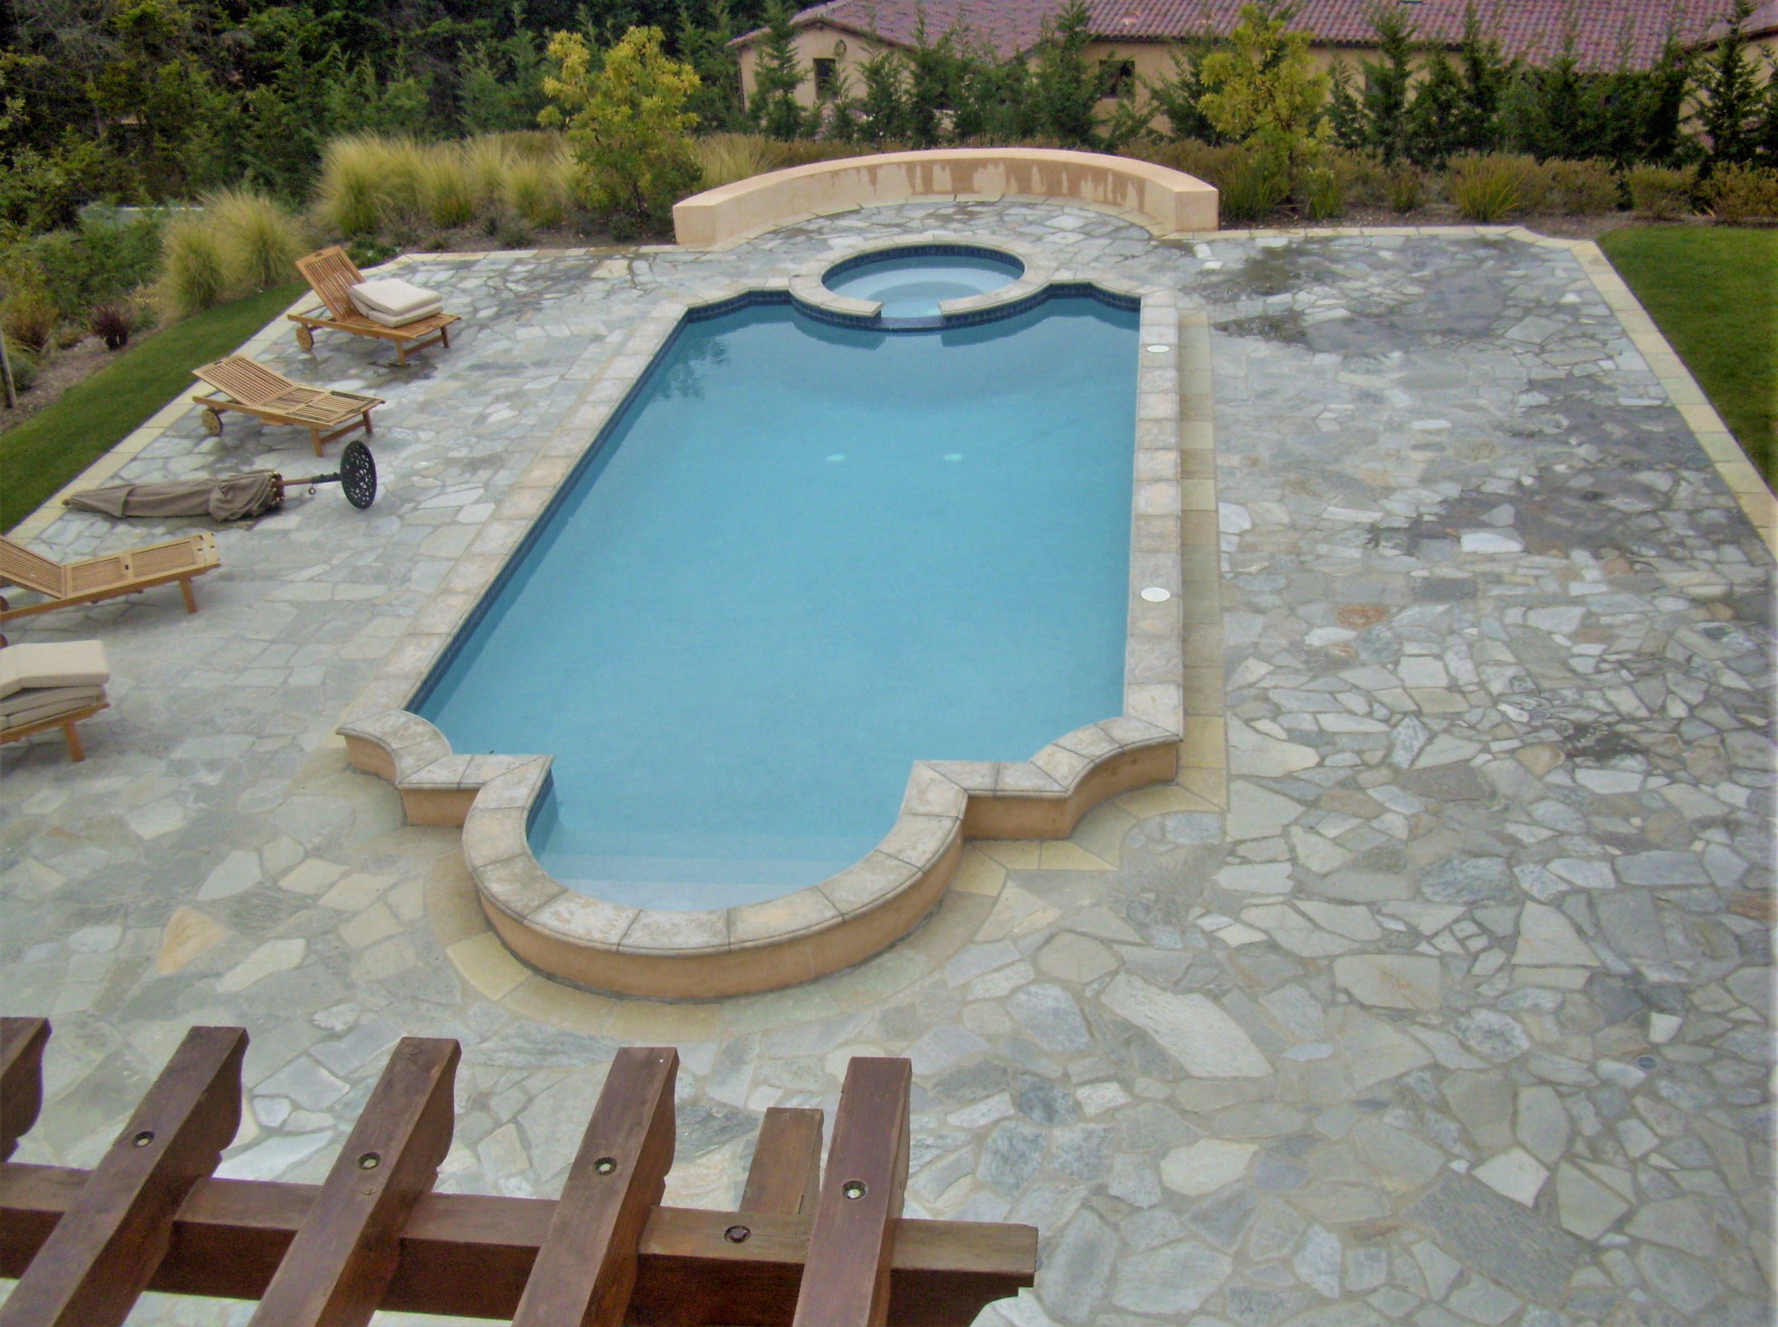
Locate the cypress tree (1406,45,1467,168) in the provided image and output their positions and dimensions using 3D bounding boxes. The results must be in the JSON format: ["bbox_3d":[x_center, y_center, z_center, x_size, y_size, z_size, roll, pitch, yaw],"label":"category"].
[{"bbox_3d":[6.757,-6.760,21.320,0.816,1.560,0.816,0,30,9],"label":"cypress tree"}]

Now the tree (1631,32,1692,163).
[{"bbox_3d":[9.182,-6.532,20.457,0.750,1.686,0.750,0,30,9],"label":"tree"}]

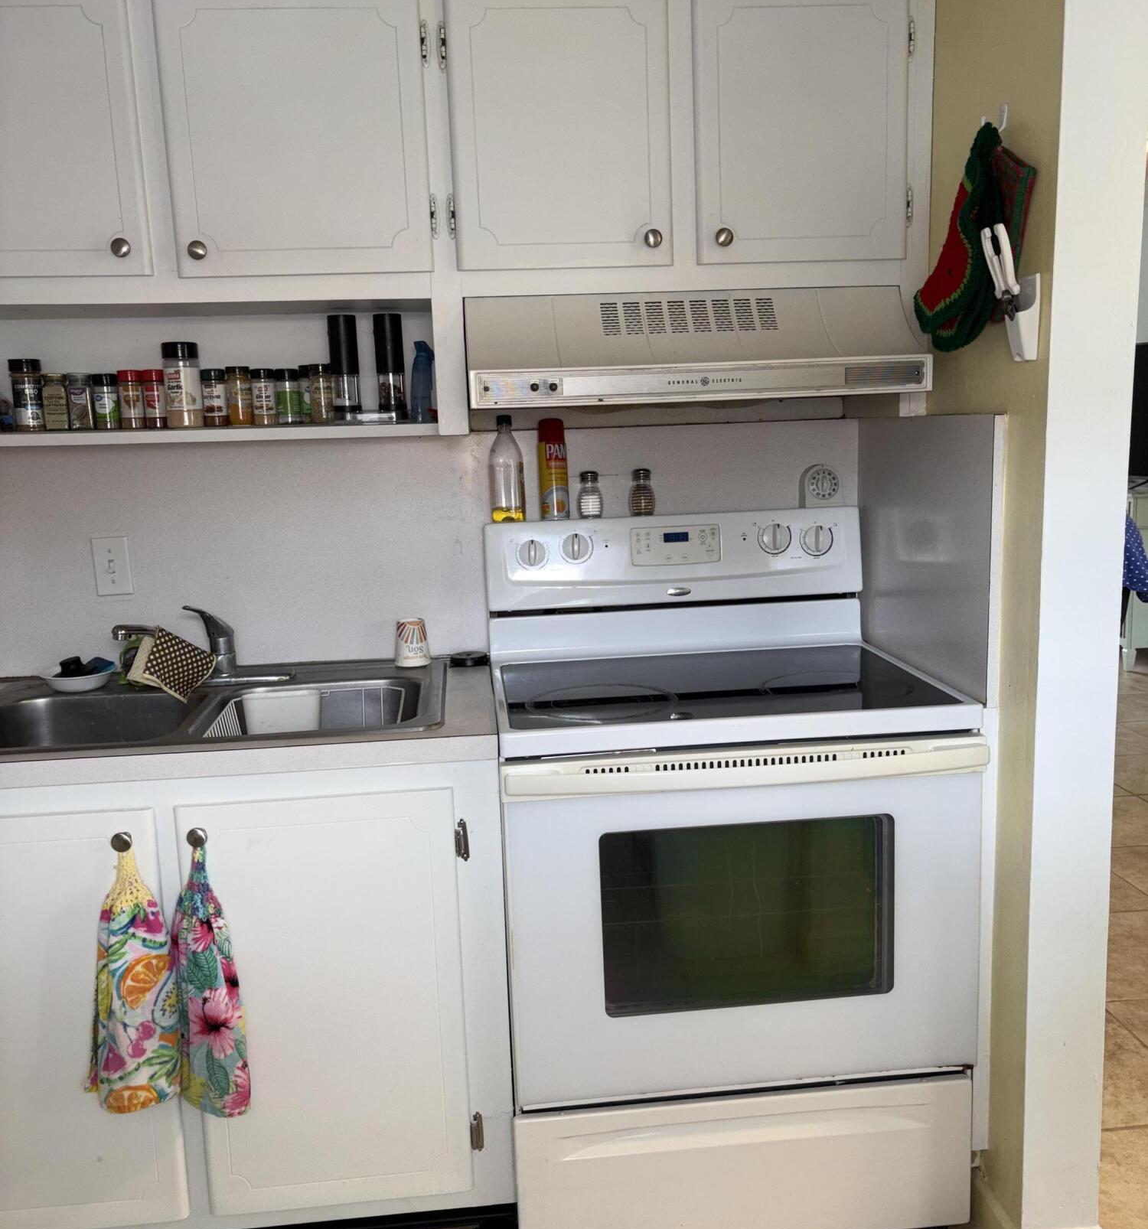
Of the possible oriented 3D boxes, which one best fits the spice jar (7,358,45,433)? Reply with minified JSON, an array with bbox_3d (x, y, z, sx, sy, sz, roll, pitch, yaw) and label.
[{"bbox_3d":[-0.985,-0.395,2.075,0.053,0.127,0.053,-7,11,-29],"label":"spice jar"}]

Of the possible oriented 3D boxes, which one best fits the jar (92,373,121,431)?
[{"bbox_3d":[-0.831,-0.378,2.046,0.044,0.096,0.044,-3,9,-5],"label":"jar"}]

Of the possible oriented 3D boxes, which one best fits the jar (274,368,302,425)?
[{"bbox_3d":[-0.514,-0.392,2.074,0.043,0.098,0.043,-3,9,-5],"label":"jar"}]

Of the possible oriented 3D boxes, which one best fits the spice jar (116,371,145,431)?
[{"bbox_3d":[-0.804,-0.390,2.093,0.042,0.105,0.042,-5,10,-20],"label":"spice jar"}]

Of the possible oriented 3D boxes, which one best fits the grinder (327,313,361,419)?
[{"bbox_3d":[-0.416,-0.448,2.080,0.052,0.183,0.052,-3,9,-5],"label":"grinder"}]

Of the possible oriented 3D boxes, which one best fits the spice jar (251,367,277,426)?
[{"bbox_3d":[-0.558,-0.391,2.070,0.044,0.099,0.044,-3,9,-5],"label":"spice jar"}]

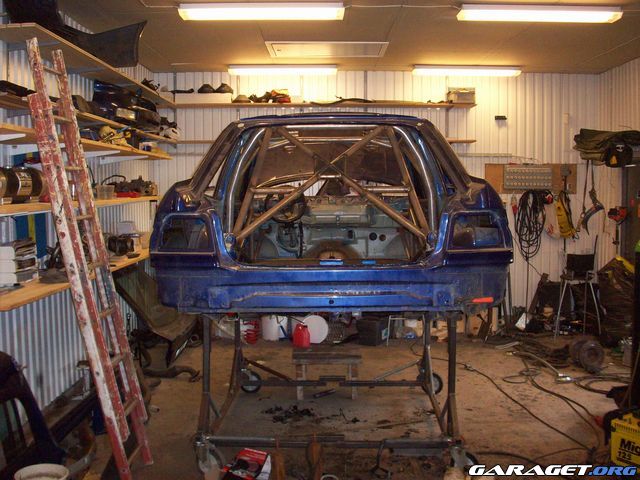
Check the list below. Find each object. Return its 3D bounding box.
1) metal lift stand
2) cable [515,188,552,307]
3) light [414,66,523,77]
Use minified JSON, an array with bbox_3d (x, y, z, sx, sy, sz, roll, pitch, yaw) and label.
[{"bbox_3d":[0.071,0.906,5.175,1.680,1.120,1.740,0,5,1],"label":"metal lift stand"},{"bbox_3d":[2.584,0.102,8.304,0.430,1.410,0.150,0,5,1],"label":"cable"},{"bbox_3d":[1.683,-1.938,7.869,1.240,0.090,0.190,0,5,1],"label":"light"}]

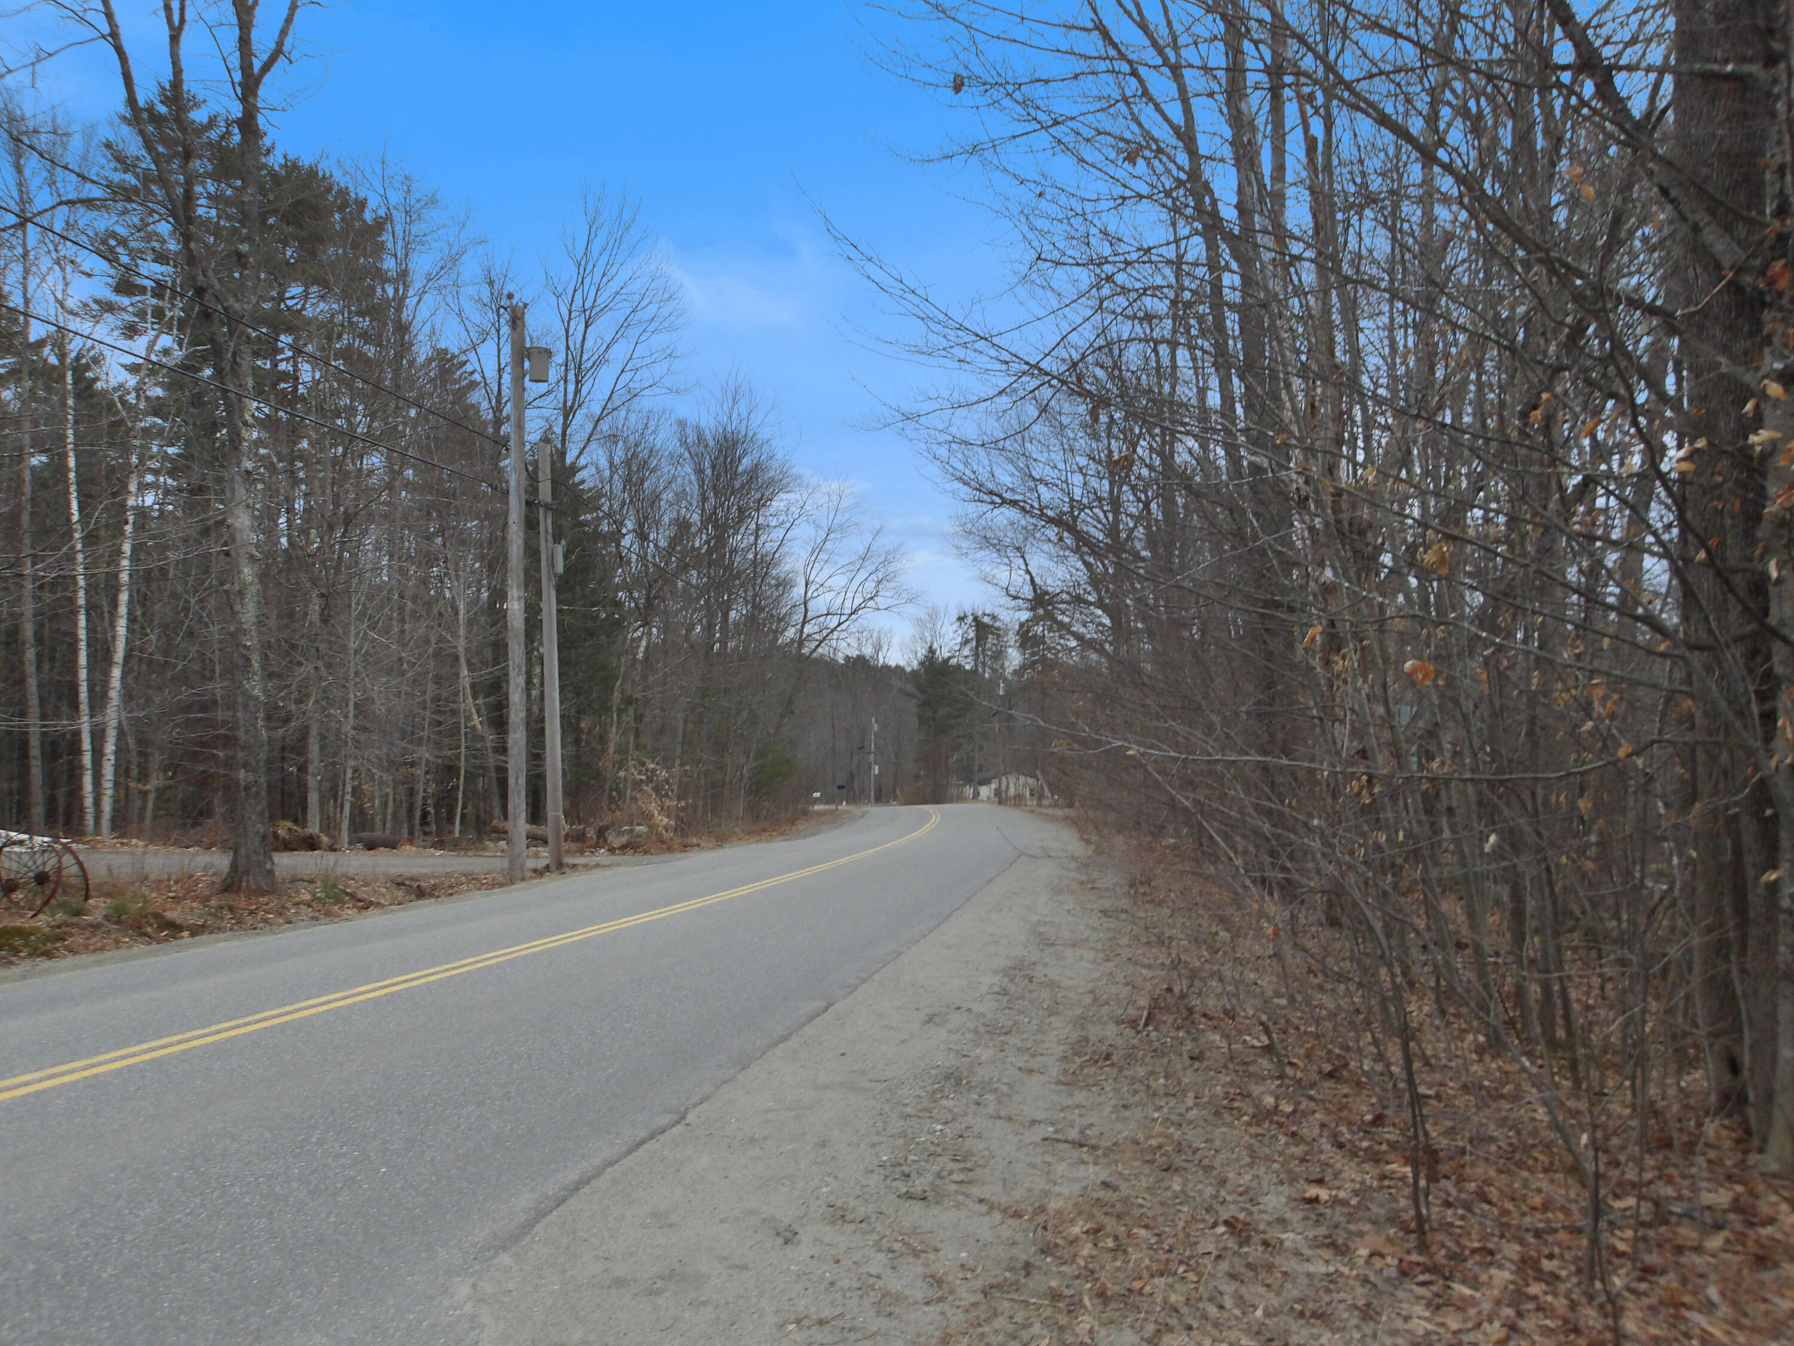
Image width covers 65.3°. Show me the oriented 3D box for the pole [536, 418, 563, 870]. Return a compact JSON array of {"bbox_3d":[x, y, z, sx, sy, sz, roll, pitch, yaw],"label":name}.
[{"bbox_3d":[-5.770,-0.340,23.350,0.360,7.200,0.300,-2,-4,-2],"label":"pole"}]

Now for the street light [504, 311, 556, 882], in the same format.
[{"bbox_3d":[-5.580,-1.250,21.300,0.700,8.730,0.320,-1,-4,-2],"label":"street light"}]

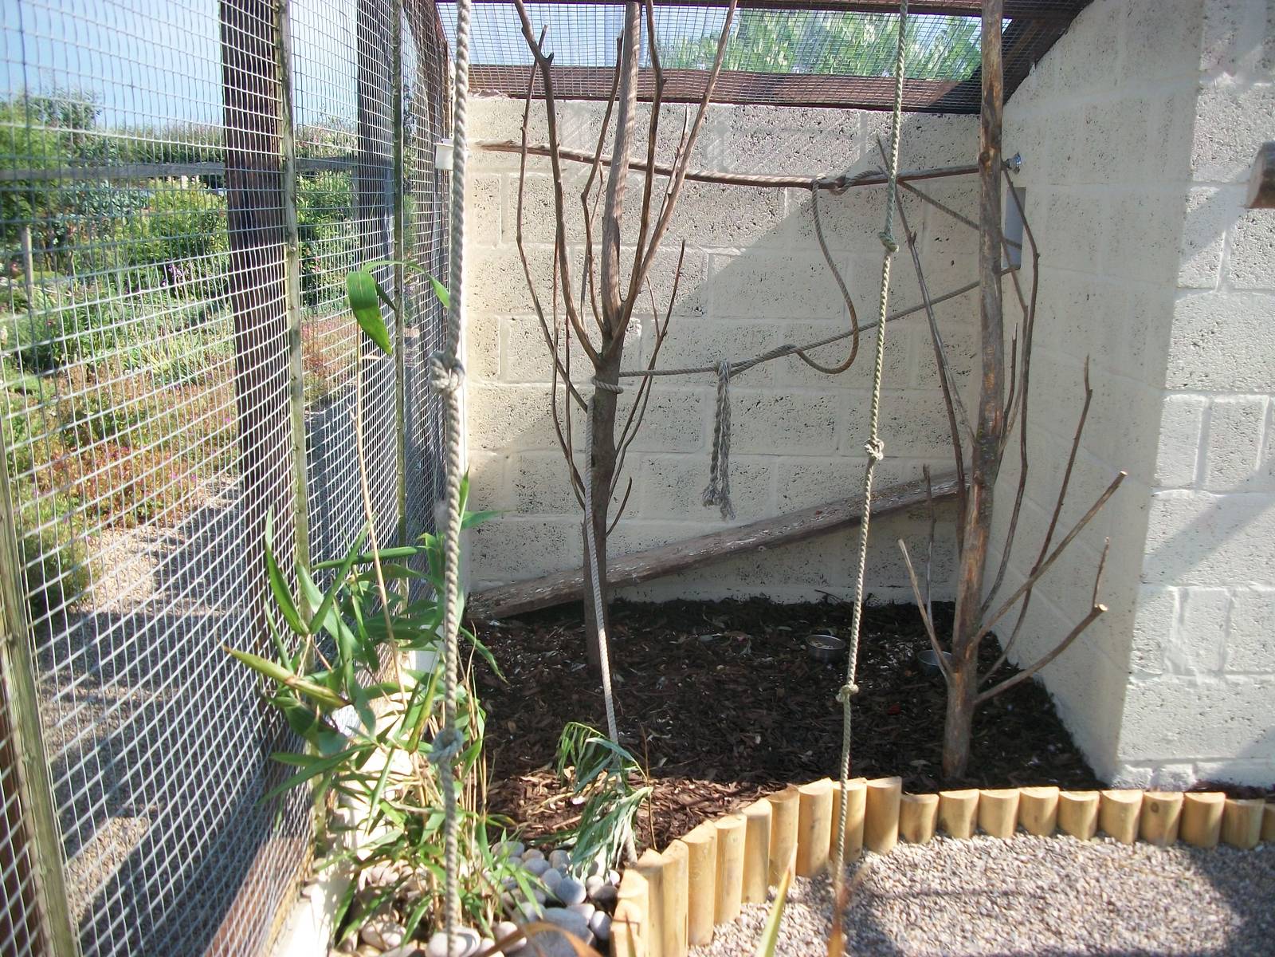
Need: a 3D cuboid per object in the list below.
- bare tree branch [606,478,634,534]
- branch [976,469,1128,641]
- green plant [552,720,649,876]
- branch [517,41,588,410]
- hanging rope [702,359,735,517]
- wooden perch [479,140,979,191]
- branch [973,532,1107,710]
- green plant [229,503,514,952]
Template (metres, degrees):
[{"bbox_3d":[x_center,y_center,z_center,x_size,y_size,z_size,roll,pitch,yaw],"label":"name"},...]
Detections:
[{"bbox_3d":[-0.049,0.079,3.359,0.080,0.171,0.050,1,13,-2],"label":"bare tree branch"},{"bbox_3d":[0.952,0.190,2.727,0.283,0.444,0.080,1,13,-2],"label":"branch"},{"bbox_3d":[-0.077,0.657,2.499,0.211,0.266,0.190,1,13,-2],"label":"green plant"},{"bbox_3d":[-0.227,-0.672,3.186,0.197,0.979,0.110,1,13,-2],"label":"branch"},{"bbox_3d":[0.241,-0.108,3.415,0.098,0.471,0.055,1,13,-2],"label":"hanging rope"},{"bbox_3d":[0.299,-0.922,3.562,1.564,0.162,0.070,1,13,-2],"label":"wooden perch"},{"bbox_3d":[0.954,0.337,2.757,0.274,0.442,0.090,1,13,-2],"label":"branch"},{"bbox_3d":[-0.436,0.446,2.110,0.380,0.860,0.500,1,13,-2],"label":"green plant"}]

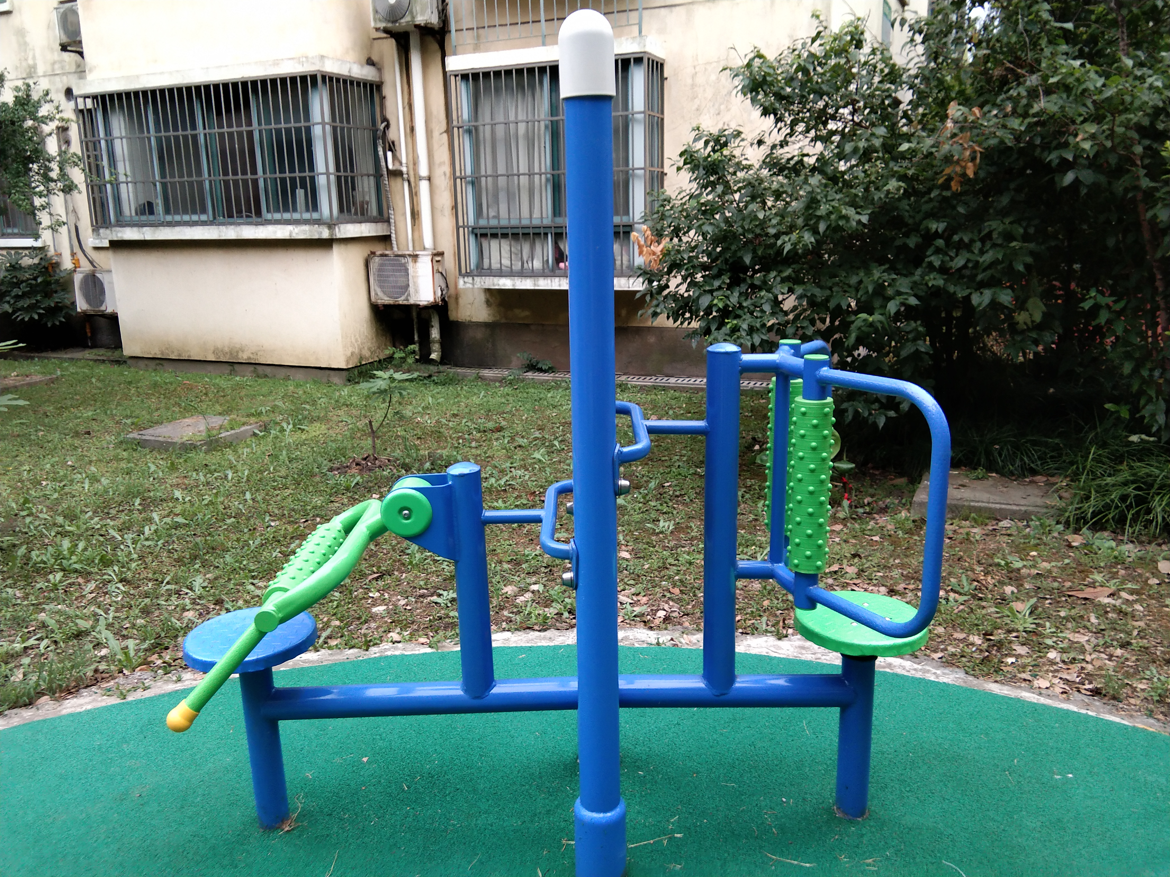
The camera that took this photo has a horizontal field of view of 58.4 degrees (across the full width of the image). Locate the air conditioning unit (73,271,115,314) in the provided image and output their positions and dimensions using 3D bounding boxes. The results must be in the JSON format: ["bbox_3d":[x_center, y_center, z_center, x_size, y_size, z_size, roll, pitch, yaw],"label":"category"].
[{"bbox_3d":[-5.636,-1.742,12.327,0.713,0.502,0.260,5,16,25],"label":"air conditioning unit"}]

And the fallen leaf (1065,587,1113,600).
[{"bbox_3d":[1.865,0.568,3.850,0.185,0.025,0.085,-3,14,-6],"label":"fallen leaf"}]

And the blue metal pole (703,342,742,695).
[{"bbox_3d":[0.317,0.196,2.433,0.076,0.830,0.076,-1,14,0],"label":"blue metal pole"}]

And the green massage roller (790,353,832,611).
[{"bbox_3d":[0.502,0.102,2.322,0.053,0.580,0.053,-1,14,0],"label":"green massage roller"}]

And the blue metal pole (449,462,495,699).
[{"bbox_3d":[-0.268,0.334,2.469,0.076,0.561,0.076,-2,14,0],"label":"blue metal pole"}]

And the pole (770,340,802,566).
[{"bbox_3d":[0.474,0.050,2.484,0.052,0.561,0.052,-1,14,0],"label":"pole"}]

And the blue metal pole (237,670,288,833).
[{"bbox_3d":[-0.789,0.734,2.573,0.076,0.461,0.076,-2,14,0],"label":"blue metal pole"}]

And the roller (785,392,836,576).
[{"bbox_3d":[0.502,0.105,2.322,0.093,0.395,0.093,-1,14,0],"label":"roller"}]

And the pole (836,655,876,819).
[{"bbox_3d":[0.661,0.709,2.560,0.076,0.445,0.076,-1,14,0],"label":"pole"}]

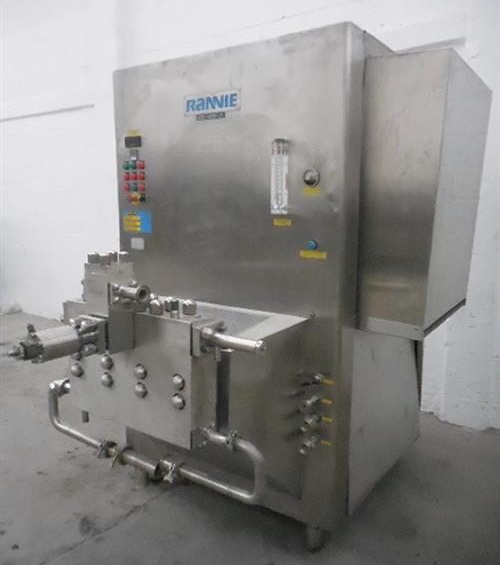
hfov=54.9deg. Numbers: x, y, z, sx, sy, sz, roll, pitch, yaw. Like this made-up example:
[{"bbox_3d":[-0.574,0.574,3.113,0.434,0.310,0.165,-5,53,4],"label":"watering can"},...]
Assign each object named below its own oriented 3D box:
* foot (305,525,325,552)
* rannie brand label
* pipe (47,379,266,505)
[{"bbox_3d":[0.244,0.954,1.833,0.056,0.132,0.056,7,12,33],"label":"foot"},{"bbox_3d":[-0.135,-0.655,1.764,0.260,0.066,0.006,7,12,33],"label":"rannie brand label"},{"bbox_3d":[-0.338,0.456,1.446,0.903,0.207,0.062,7,12,33],"label":"pipe"}]

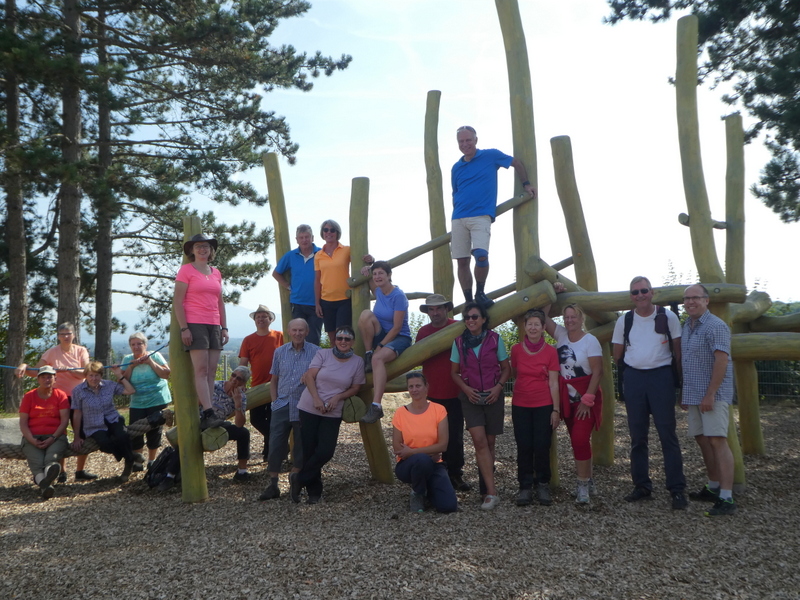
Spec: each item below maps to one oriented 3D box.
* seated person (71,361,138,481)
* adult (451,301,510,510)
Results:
[{"bbox_3d":[-2.983,1.217,7.700,0.580,1.180,0.660,0,-2,-18],"label":"seated person"},{"bbox_3d":[0.658,0.858,6.200,0.480,1.660,0.380,0,-3,7],"label":"adult"}]

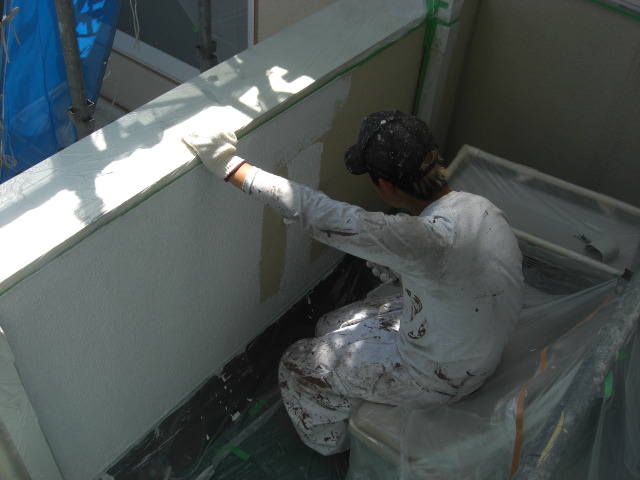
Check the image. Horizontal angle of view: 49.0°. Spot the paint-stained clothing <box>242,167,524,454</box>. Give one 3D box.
[{"bbox_3d":[0.187,0.218,2.028,0.780,0.840,0.540,9,44,5],"label":"paint-stained clothing"}]

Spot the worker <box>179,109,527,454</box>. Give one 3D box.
[{"bbox_3d":[0.104,0.149,1.999,0.960,1.050,0.560,9,44,5],"label":"worker"}]

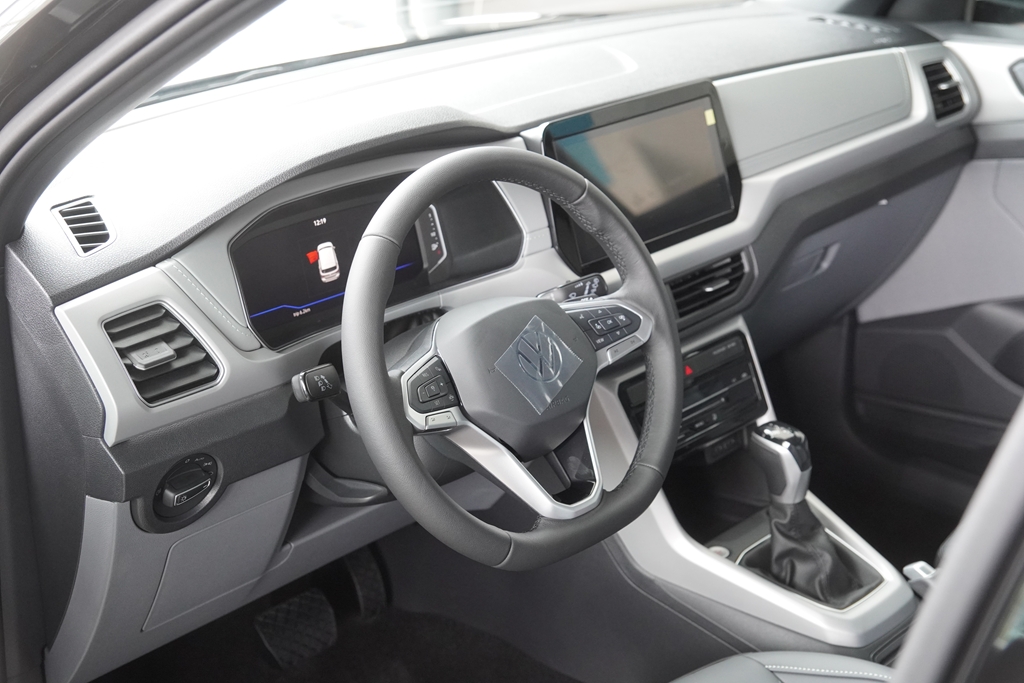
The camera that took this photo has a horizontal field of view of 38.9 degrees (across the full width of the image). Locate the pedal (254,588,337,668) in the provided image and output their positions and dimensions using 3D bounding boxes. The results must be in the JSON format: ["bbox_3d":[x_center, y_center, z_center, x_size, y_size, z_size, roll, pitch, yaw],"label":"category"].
[{"bbox_3d":[-0.245,0.325,1.636,0.090,0.070,0.030,-22,-11,-41],"label":"pedal"}]

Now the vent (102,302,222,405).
[{"bbox_3d":[-0.287,0.007,1.174,0.095,0.082,0.035,-22,9,-41],"label":"vent"}]

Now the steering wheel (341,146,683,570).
[{"bbox_3d":[-0.002,0.011,1.275,0.370,0.362,0.100,-22,4,-41],"label":"steering wheel"}]

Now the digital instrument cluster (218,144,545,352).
[{"bbox_3d":[-0.122,-0.095,1.352,0.355,0.140,0.050,-22,13,-41],"label":"digital instrument cluster"}]

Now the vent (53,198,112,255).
[{"bbox_3d":[-0.344,-0.092,1.168,0.040,0.020,0.100,-7,33,-25],"label":"vent"}]

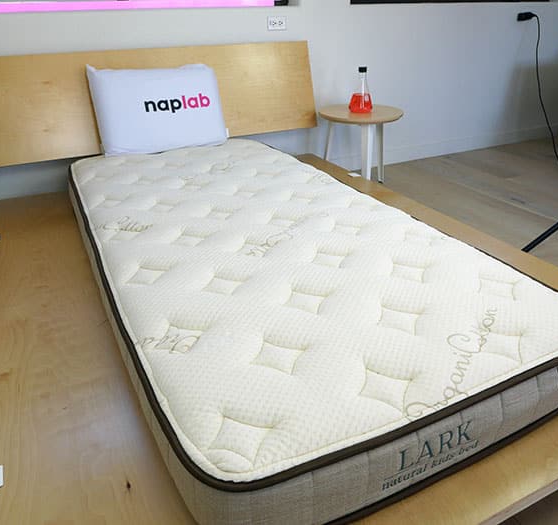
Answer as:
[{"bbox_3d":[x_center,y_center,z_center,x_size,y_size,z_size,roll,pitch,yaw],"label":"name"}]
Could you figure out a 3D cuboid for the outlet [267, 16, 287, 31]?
[{"bbox_3d":[-0.007,-1.308,2.652,0.116,0.070,0.010,-14,31,-24],"label":"outlet"}]

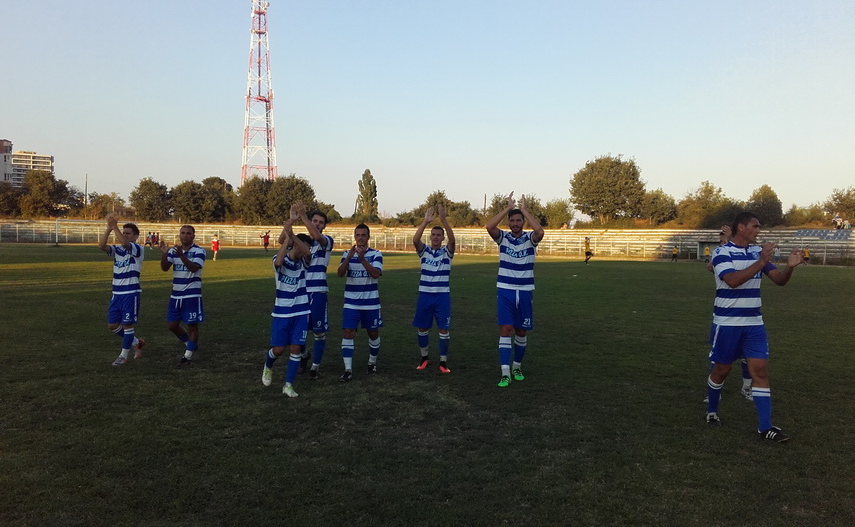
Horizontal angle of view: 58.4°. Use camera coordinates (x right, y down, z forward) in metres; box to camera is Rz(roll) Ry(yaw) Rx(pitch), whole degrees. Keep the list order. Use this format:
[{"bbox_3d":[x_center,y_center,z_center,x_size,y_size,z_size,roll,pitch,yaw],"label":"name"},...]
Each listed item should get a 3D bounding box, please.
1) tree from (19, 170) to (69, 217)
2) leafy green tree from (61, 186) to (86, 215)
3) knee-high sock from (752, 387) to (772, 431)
[{"bbox_3d":[-49.154,-8.896,98.000,6.400,6.272,6.080,0,2,-27],"label":"tree"},{"bbox_3d":[-47.163,-8.393,102.000,3.600,4.200,3.600,1,2,0],"label":"leafy green tree"},{"bbox_3d":[2.695,1.177,6.150,0.135,0.355,0.130,-7,-2,44],"label":"knee-high sock"}]

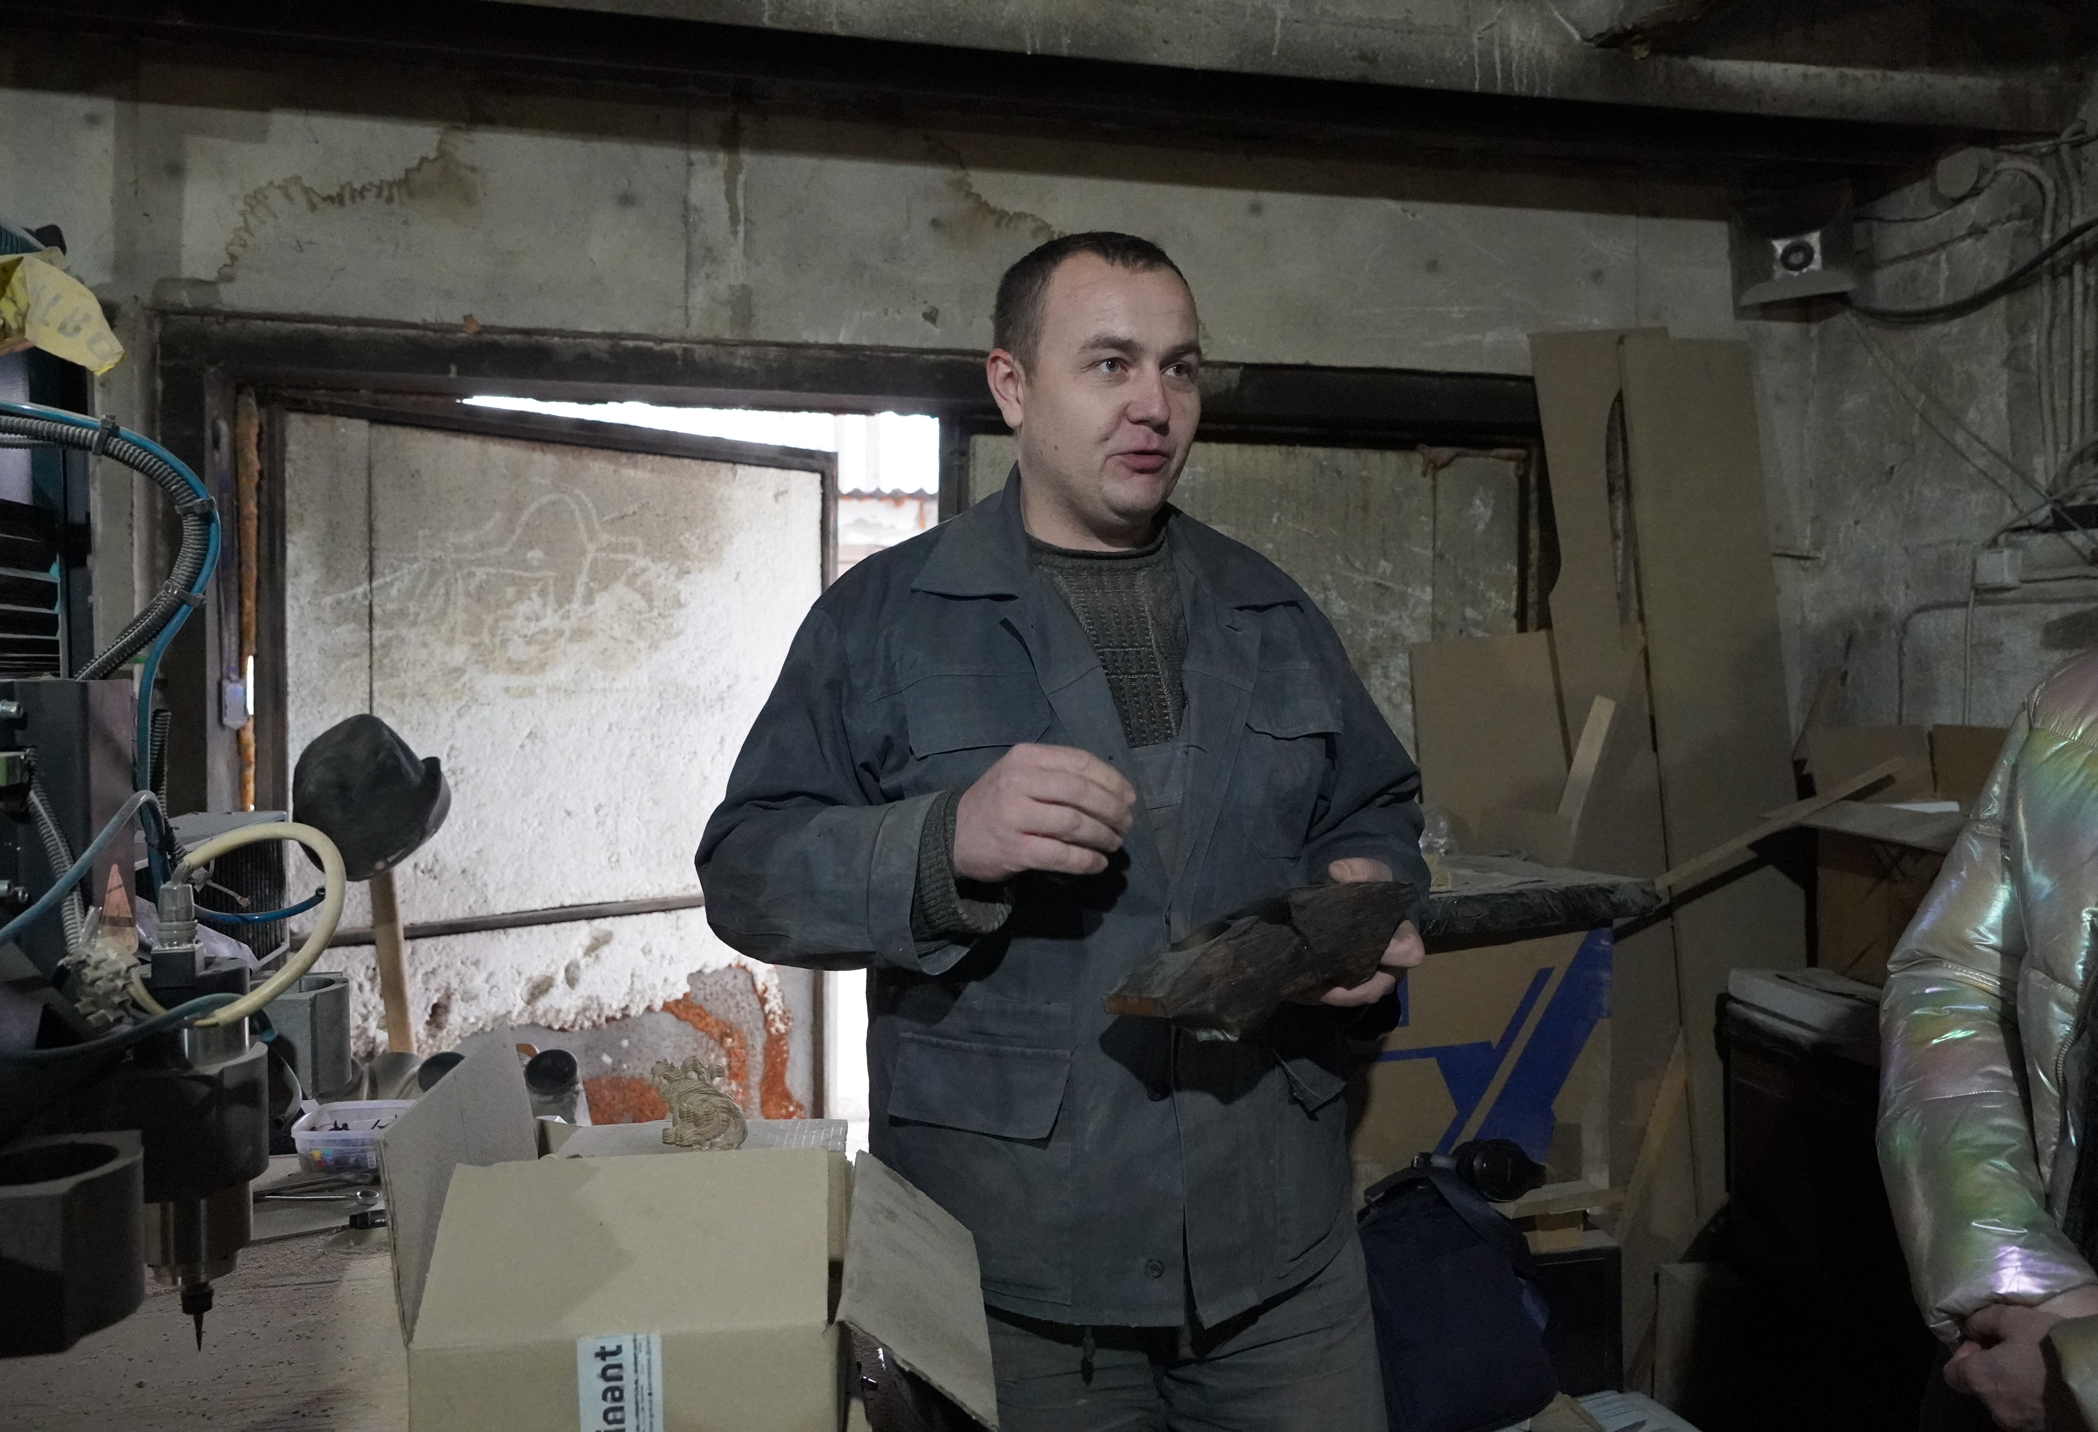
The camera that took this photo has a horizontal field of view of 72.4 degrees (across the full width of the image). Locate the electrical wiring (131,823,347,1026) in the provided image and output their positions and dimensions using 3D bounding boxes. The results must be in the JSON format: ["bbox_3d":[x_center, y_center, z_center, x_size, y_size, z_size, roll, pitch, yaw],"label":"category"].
[{"bbox_3d":[-0.530,0.136,0.940,0.135,0.128,0.080,0,1,-14],"label":"electrical wiring"}]

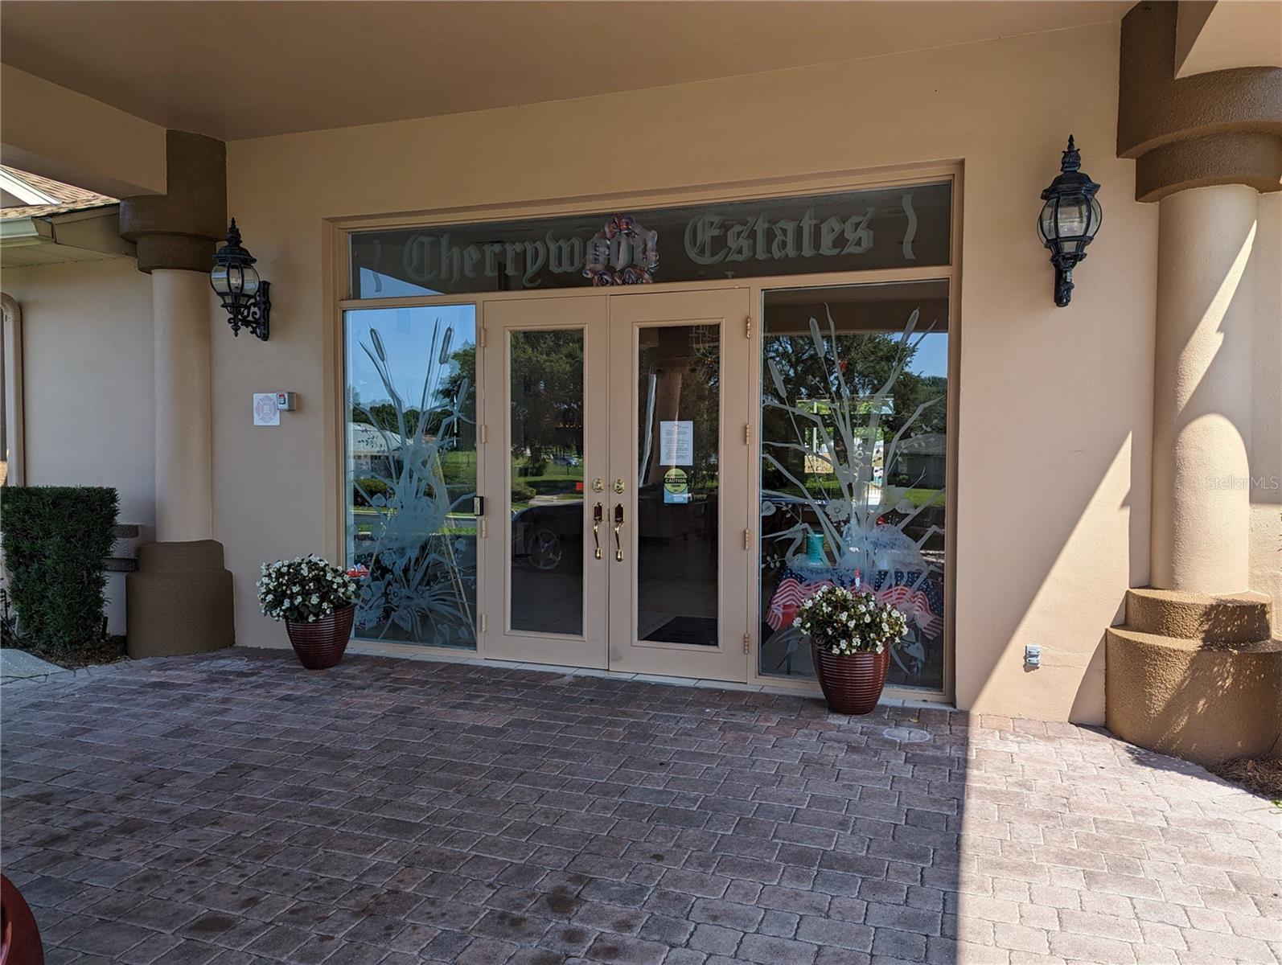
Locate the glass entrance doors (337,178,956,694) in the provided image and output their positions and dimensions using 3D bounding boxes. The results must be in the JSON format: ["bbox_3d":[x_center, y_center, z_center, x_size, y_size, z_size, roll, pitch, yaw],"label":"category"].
[{"bbox_3d":[-0.200,-0.285,5.793,4.190,3.019,0.120,1,2,19],"label":"glass entrance doors"}]

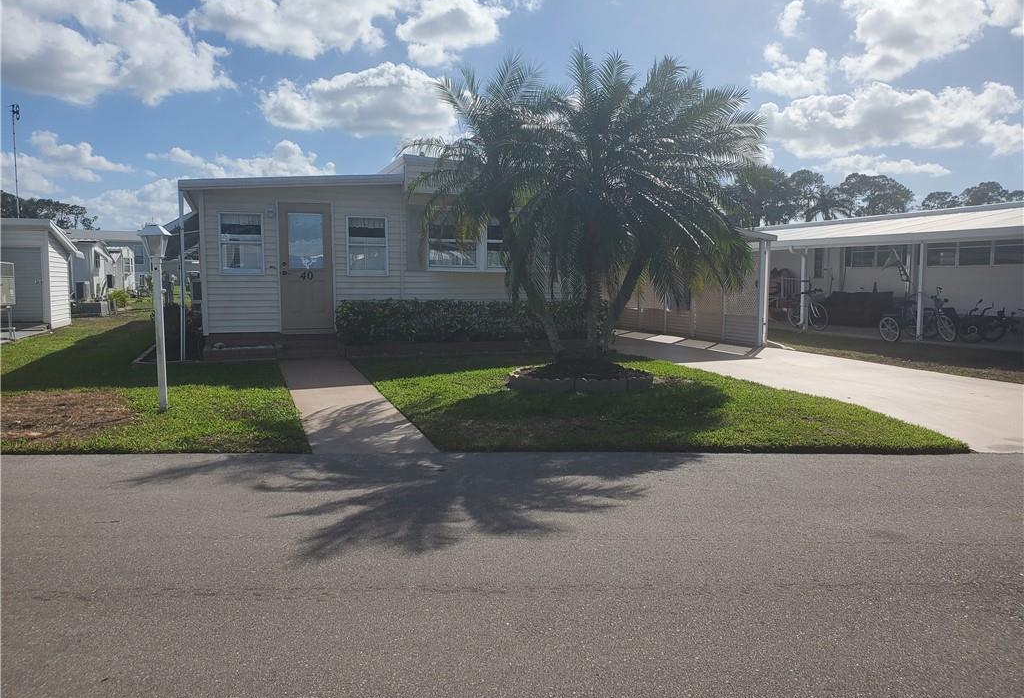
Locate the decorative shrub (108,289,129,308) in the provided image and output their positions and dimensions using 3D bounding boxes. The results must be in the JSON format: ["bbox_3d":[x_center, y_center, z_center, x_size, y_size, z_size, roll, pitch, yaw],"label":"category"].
[{"bbox_3d":[-18.400,-2.360,36.000,0.950,0.880,0.900,0,5,0],"label":"decorative shrub"}]

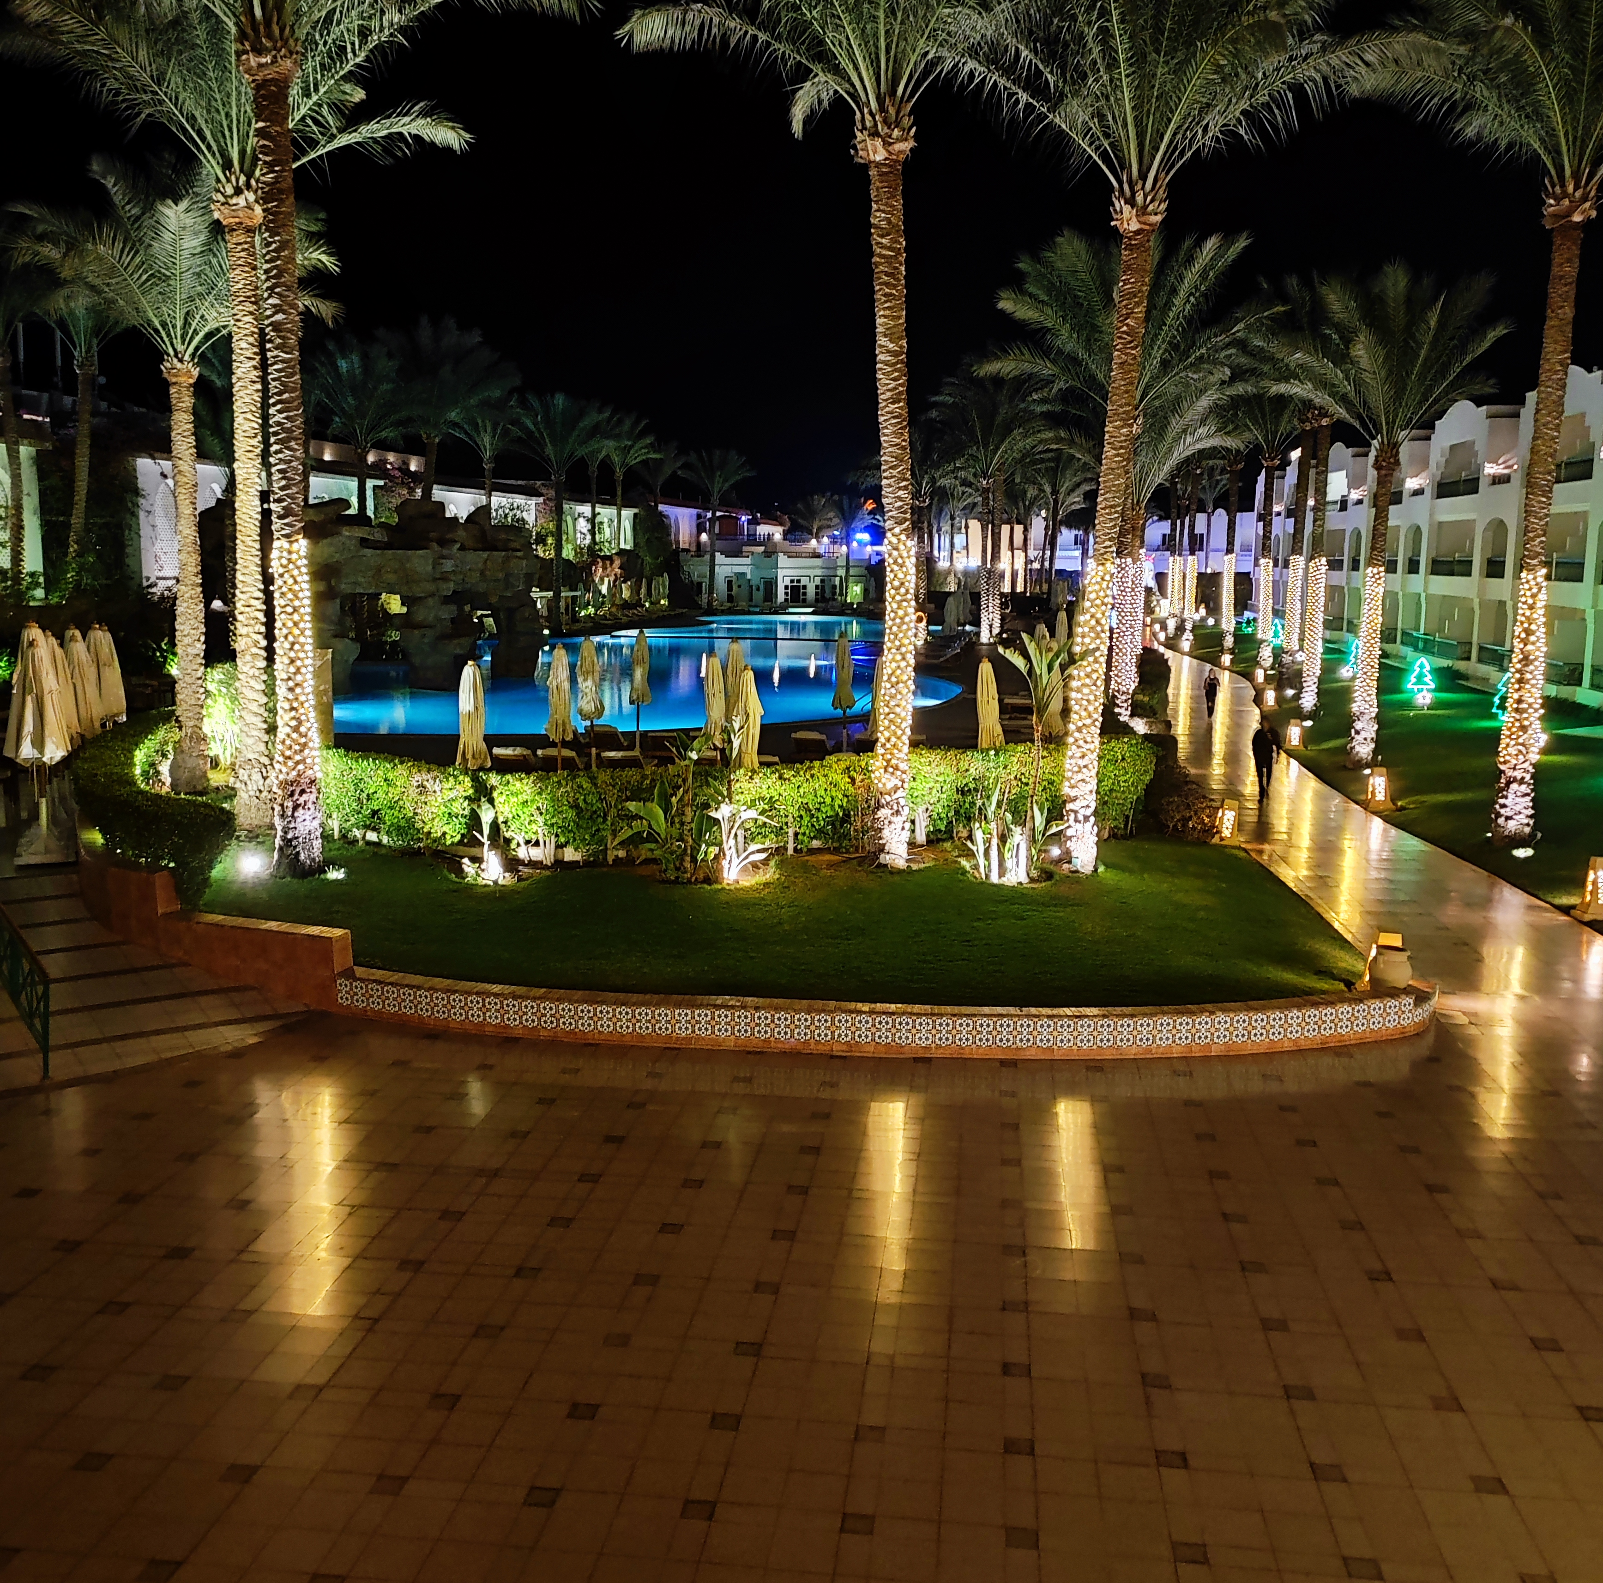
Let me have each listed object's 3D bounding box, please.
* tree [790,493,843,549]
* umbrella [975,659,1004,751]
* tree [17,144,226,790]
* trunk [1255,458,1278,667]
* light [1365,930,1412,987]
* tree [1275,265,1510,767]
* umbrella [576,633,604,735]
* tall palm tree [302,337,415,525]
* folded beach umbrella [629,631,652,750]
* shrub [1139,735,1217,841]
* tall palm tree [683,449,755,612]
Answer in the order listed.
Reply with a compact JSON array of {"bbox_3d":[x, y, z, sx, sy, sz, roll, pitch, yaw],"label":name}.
[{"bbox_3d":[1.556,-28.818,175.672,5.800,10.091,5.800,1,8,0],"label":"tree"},{"bbox_3d":[3.182,-0.957,26.439,0.520,2.632,0.520,1,8,0],"label":"umbrella"},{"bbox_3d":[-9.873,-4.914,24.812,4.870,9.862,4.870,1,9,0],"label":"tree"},{"bbox_3d":[21.419,-10.431,70.994,0.580,9.598,0.580,3,9,16],"label":"trunk"},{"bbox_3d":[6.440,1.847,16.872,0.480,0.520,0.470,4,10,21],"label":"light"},{"bbox_3d":[13.320,-6.261,35.821,5.582,11.418,5.582,1,9,0],"label":"tree"},{"bbox_3d":[-4.049,-1.734,29.591,0.500,2.450,0.500,0,9,-8],"label":"umbrella"},{"bbox_3d":[-20.529,-13.932,72.777,5.600,14.457,5.600,1,8,0],"label":"tall palm tree"},{"bbox_3d":[-3.479,-2.150,33.552,0.480,2.772,0.480,1,8,0],"label":"folded beach umbrella"},{"bbox_3d":[6.553,-0.095,26.887,1.250,1.650,1.250,2,9,7],"label":"shrub"},{"bbox_3d":[-6.408,-20.092,119.259,5.520,12.359,5.520,1,9,0],"label":"tall palm tree"}]

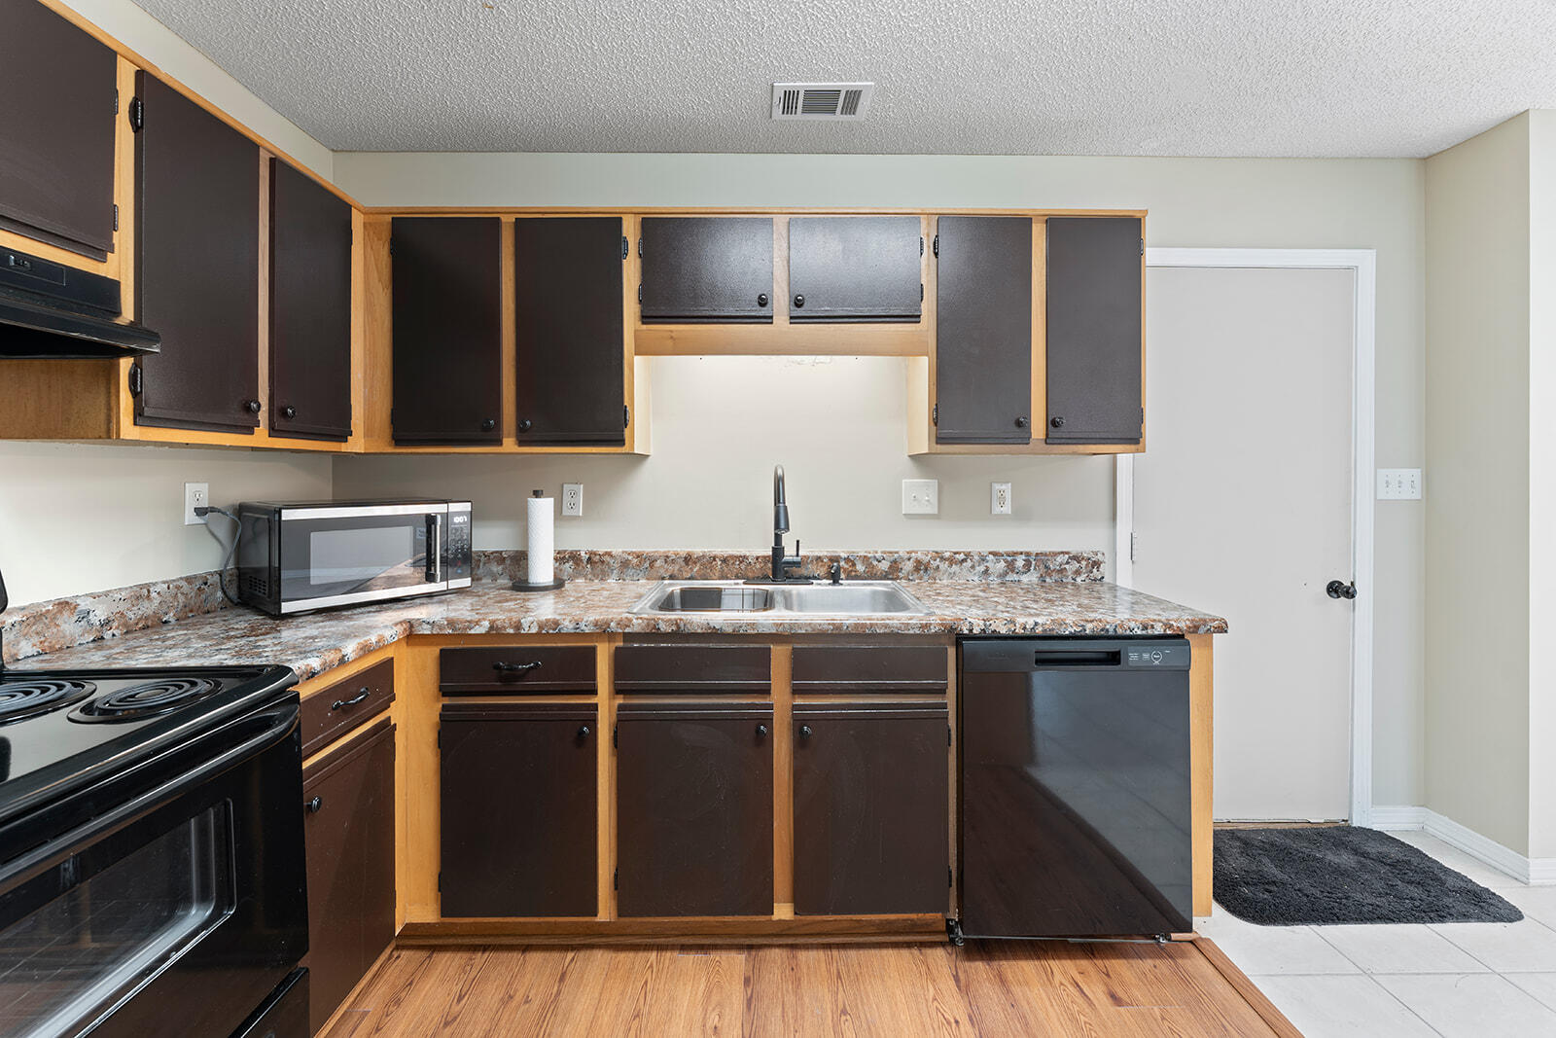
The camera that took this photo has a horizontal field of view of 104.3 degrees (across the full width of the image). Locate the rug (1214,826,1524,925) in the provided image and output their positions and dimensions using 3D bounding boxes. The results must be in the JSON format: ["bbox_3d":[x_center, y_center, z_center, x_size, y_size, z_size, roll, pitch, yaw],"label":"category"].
[{"bbox_3d":[1.715,1.125,1.950,0.830,0.025,0.500,0,1,-1],"label":"rug"}]

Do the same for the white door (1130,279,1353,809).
[{"bbox_3d":[1.705,0.092,2.232,0.810,2.030,0.042,0,1,-1],"label":"white door"}]

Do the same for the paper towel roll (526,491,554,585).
[{"bbox_3d":[-0.778,0.064,1.985,0.087,0.300,0.087,0,1,-1],"label":"paper towel roll"}]

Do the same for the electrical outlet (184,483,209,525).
[{"bbox_3d":[-1.585,-0.042,1.655,0.012,0.115,0.071,0,1,-1],"label":"electrical outlet"}]

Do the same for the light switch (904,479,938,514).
[{"bbox_3d":[0.516,-0.081,2.180,0.126,0.126,0.014,0,1,-1],"label":"light switch"}]

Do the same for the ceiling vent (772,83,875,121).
[{"bbox_3d":[0.136,-1.312,1.895,0.300,0.015,0.178,0,1,-1],"label":"ceiling vent"}]

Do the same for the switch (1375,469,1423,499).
[{"bbox_3d":[2.274,-0.125,2.210,0.163,0.115,0.014,0,1,-1],"label":"switch"}]

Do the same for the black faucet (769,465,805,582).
[{"bbox_3d":[0.032,0.018,1.980,0.105,0.390,0.250,0,1,-3],"label":"black faucet"}]

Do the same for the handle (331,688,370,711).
[{"bbox_3d":[-0.944,0.401,1.345,0.030,0.022,0.115,0,1,-1],"label":"handle"}]

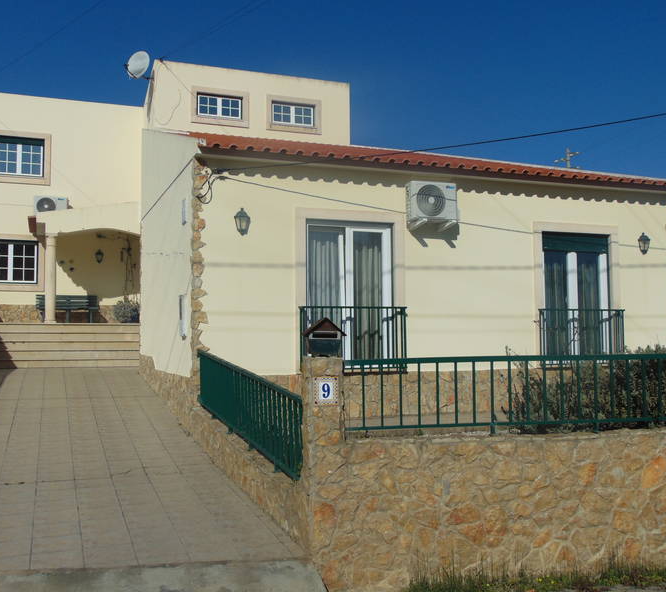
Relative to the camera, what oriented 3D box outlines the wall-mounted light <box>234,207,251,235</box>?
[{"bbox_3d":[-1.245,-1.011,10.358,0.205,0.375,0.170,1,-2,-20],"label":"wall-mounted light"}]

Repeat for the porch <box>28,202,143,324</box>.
[{"bbox_3d":[-5.999,-0.731,18.127,2.500,2.800,2.500,1,-2,-20],"label":"porch"}]

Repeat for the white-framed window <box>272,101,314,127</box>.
[{"bbox_3d":[-0.832,-3.825,15.866,0.920,0.460,0.100,1,-2,-20],"label":"white-framed window"}]

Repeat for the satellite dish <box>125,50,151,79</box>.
[{"bbox_3d":[-4.623,-5.447,17.629,0.630,0.670,0.400,-2,-4,27],"label":"satellite dish"}]

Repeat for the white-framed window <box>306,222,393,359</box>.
[{"bbox_3d":[0.227,-0.024,10.420,1.278,2.016,0.120,1,-3,-21],"label":"white-framed window"}]

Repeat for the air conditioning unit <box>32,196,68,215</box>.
[{"bbox_3d":[-6.934,-2.159,18.519,0.754,0.530,0.280,1,-3,-21],"label":"air conditioning unit"}]

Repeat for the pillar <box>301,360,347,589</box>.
[{"bbox_3d":[-0.081,1.354,5.896,0.266,1.754,0.260,1,-3,-21],"label":"pillar"}]

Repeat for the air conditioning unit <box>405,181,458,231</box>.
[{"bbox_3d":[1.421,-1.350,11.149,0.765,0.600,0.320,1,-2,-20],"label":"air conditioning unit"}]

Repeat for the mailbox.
[{"bbox_3d":[-0.057,0.312,5.669,0.305,0.280,0.190,1,-2,-20],"label":"mailbox"}]

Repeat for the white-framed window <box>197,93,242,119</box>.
[{"bbox_3d":[-2.301,-3.858,15.330,0.920,0.460,0.100,1,-2,-20],"label":"white-framed window"}]

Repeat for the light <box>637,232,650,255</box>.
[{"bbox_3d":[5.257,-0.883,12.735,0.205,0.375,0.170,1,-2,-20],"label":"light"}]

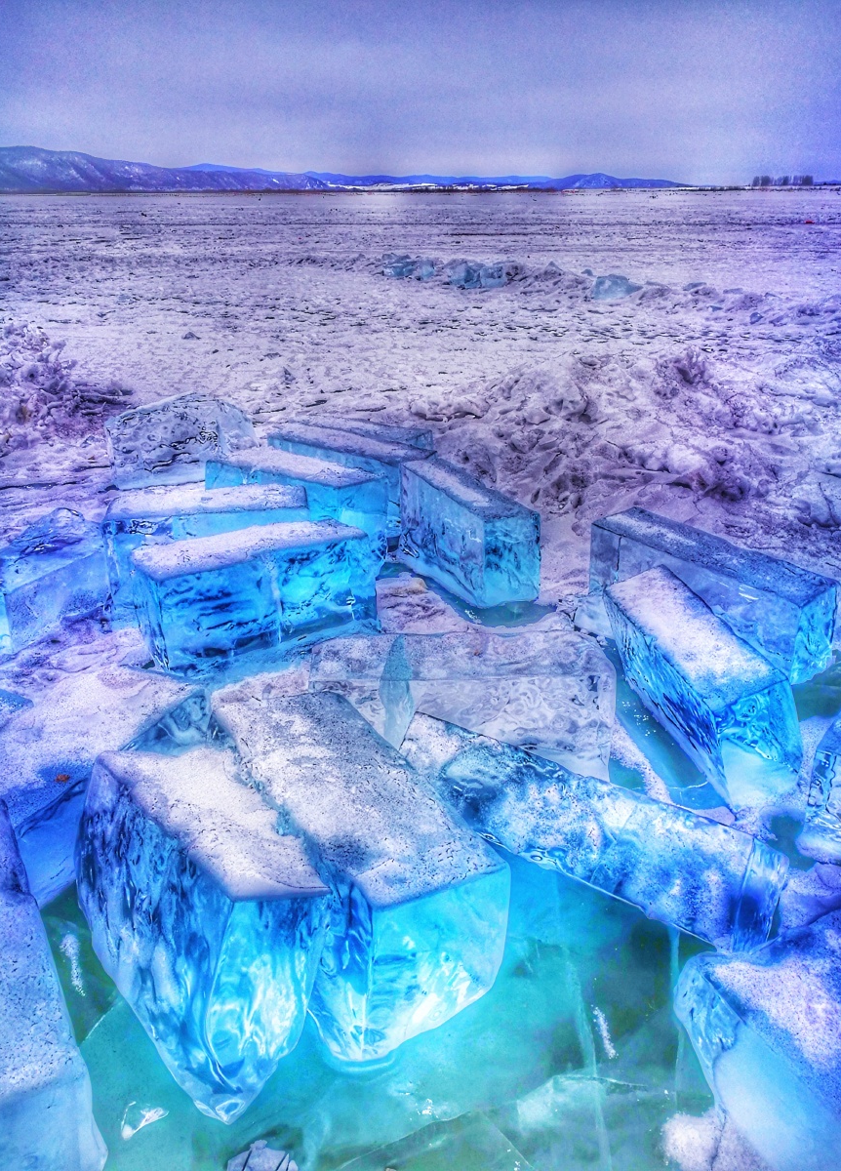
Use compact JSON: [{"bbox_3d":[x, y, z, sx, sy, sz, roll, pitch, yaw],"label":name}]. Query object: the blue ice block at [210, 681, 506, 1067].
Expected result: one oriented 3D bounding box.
[{"bbox_3d":[-0.170,0.575,2.025,0.313,0.339,0.751,-9,25,-32],"label":"blue ice block"}]

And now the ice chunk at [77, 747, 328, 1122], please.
[{"bbox_3d":[-0.435,0.638,1.836,0.223,0.398,0.638,-3,14,-38],"label":"ice chunk"}]

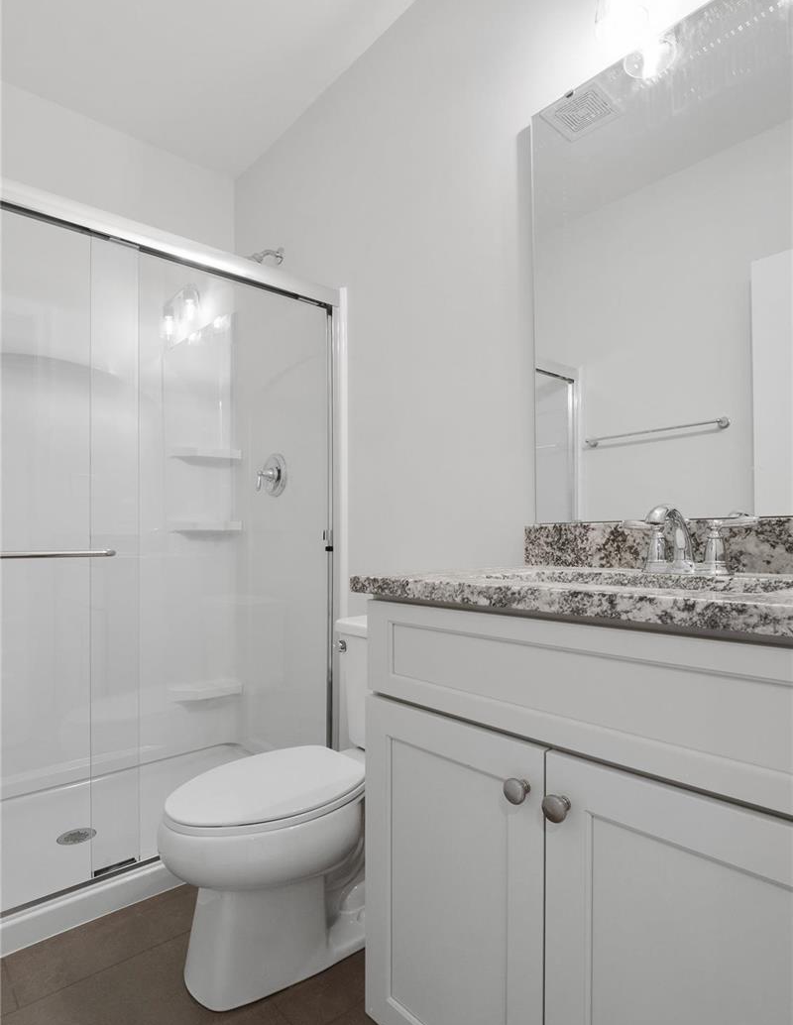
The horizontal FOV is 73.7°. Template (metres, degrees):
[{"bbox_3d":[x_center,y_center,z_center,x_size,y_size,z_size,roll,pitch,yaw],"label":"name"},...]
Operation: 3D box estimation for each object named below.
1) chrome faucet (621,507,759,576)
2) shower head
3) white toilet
[{"bbox_3d":[0.511,0.051,0.970,0.175,0.130,0.235,3,-4,-44],"label":"chrome faucet"},{"bbox_3d":[-0.582,-1.083,2.258,0.195,0.130,0.080,3,-4,-44],"label":"shower head"},{"bbox_3d":[-0.239,0.714,1.430,0.730,0.760,0.425,3,-4,-44],"label":"white toilet"}]

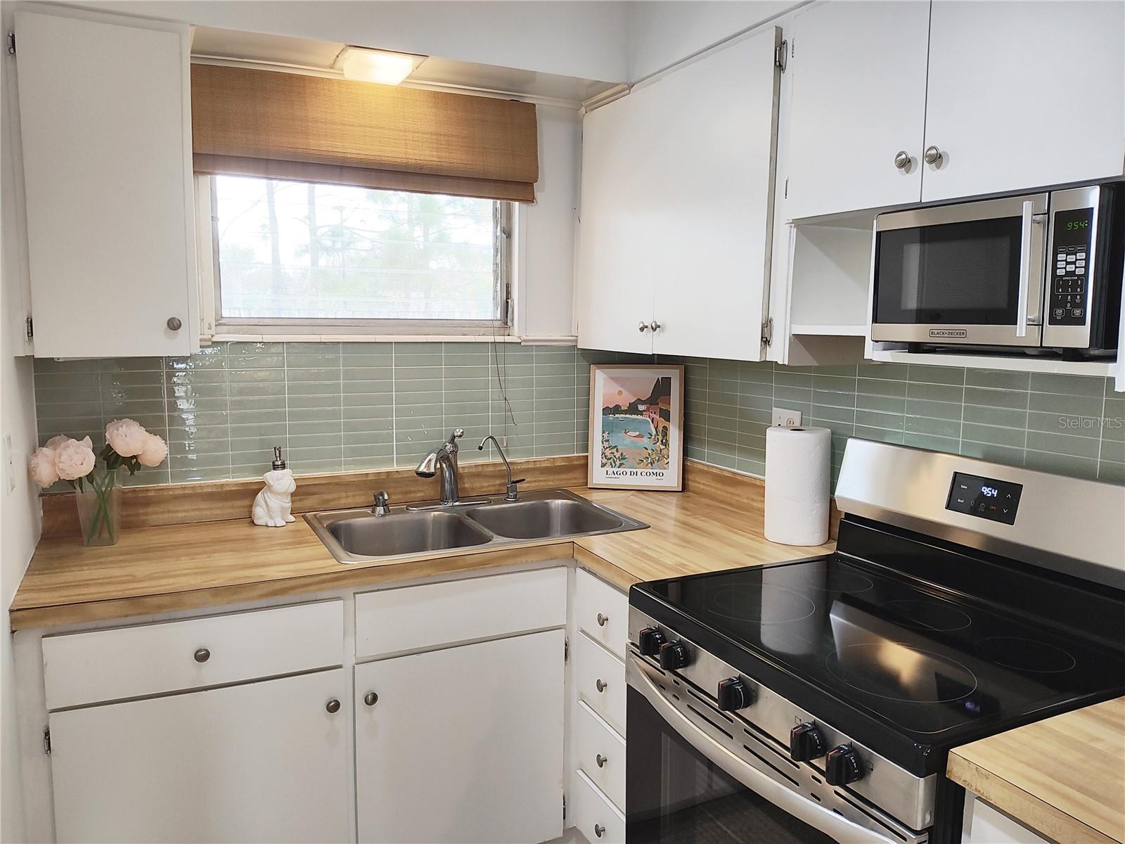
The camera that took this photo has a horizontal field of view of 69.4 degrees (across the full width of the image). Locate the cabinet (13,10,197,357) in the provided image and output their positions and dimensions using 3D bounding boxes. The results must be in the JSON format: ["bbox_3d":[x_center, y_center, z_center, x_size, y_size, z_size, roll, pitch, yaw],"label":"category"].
[{"bbox_3d":[-1.070,-0.528,1.911,0.362,0.732,0.338,-3,8,-27],"label":"cabinet"}]

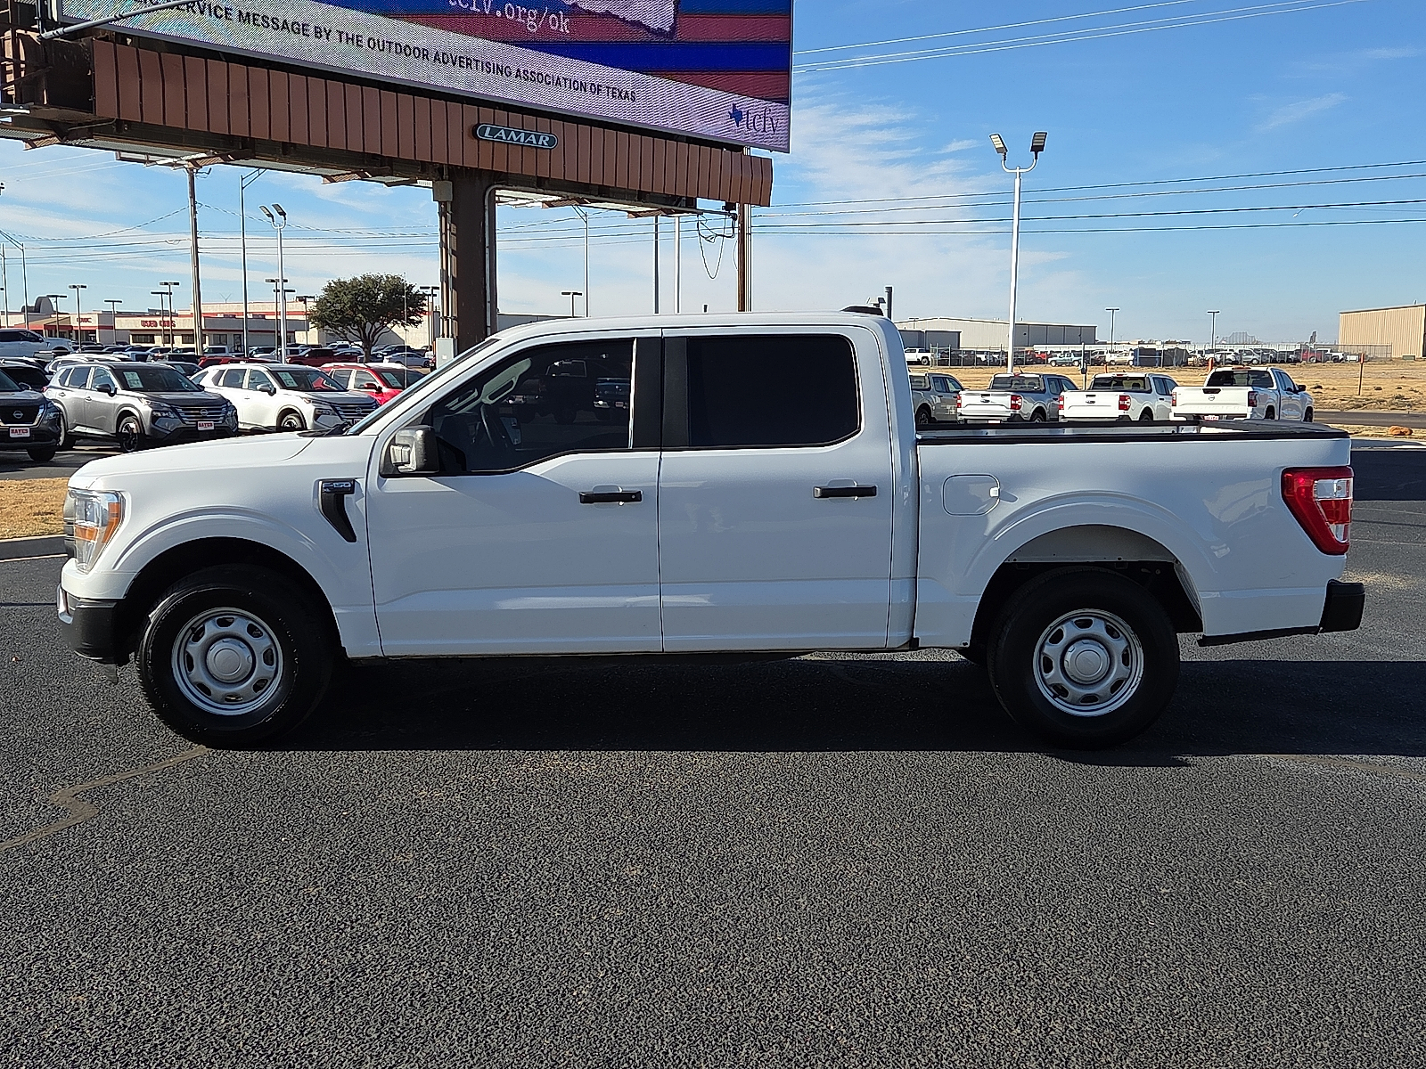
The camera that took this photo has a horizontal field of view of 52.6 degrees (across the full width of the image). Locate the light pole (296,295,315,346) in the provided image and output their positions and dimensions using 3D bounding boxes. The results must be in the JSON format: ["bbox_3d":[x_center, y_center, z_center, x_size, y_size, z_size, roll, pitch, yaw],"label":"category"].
[{"bbox_3d":[-42.380,-21.324,150.512,2.050,7.150,0.500,-2,7,-14],"label":"light pole"}]

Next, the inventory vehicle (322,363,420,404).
[{"bbox_3d":[-6.806,-2.744,30.300,4.620,1.690,1.860,6,9,39],"label":"inventory vehicle"}]

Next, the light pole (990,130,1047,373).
[{"bbox_3d":[8.609,-7.236,41.322,1.650,8.540,0.800,2,8,17],"label":"light pole"}]

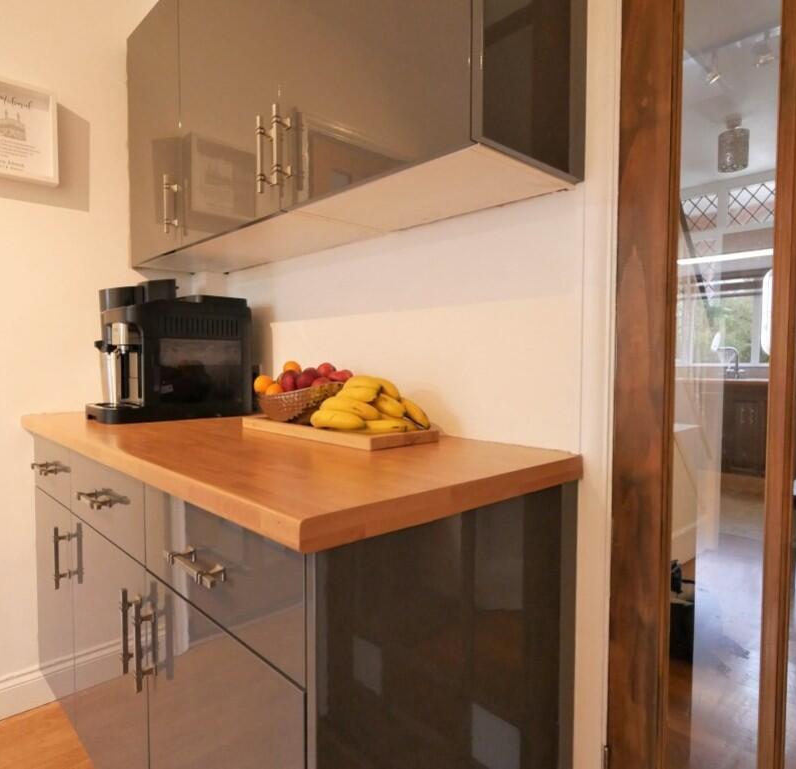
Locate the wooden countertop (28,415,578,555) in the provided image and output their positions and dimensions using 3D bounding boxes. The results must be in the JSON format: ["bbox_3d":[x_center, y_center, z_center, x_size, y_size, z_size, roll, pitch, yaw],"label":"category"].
[{"bbox_3d":[-0.407,0.127,1.284,0.590,0.038,1.500,-2,3,-44],"label":"wooden countertop"}]

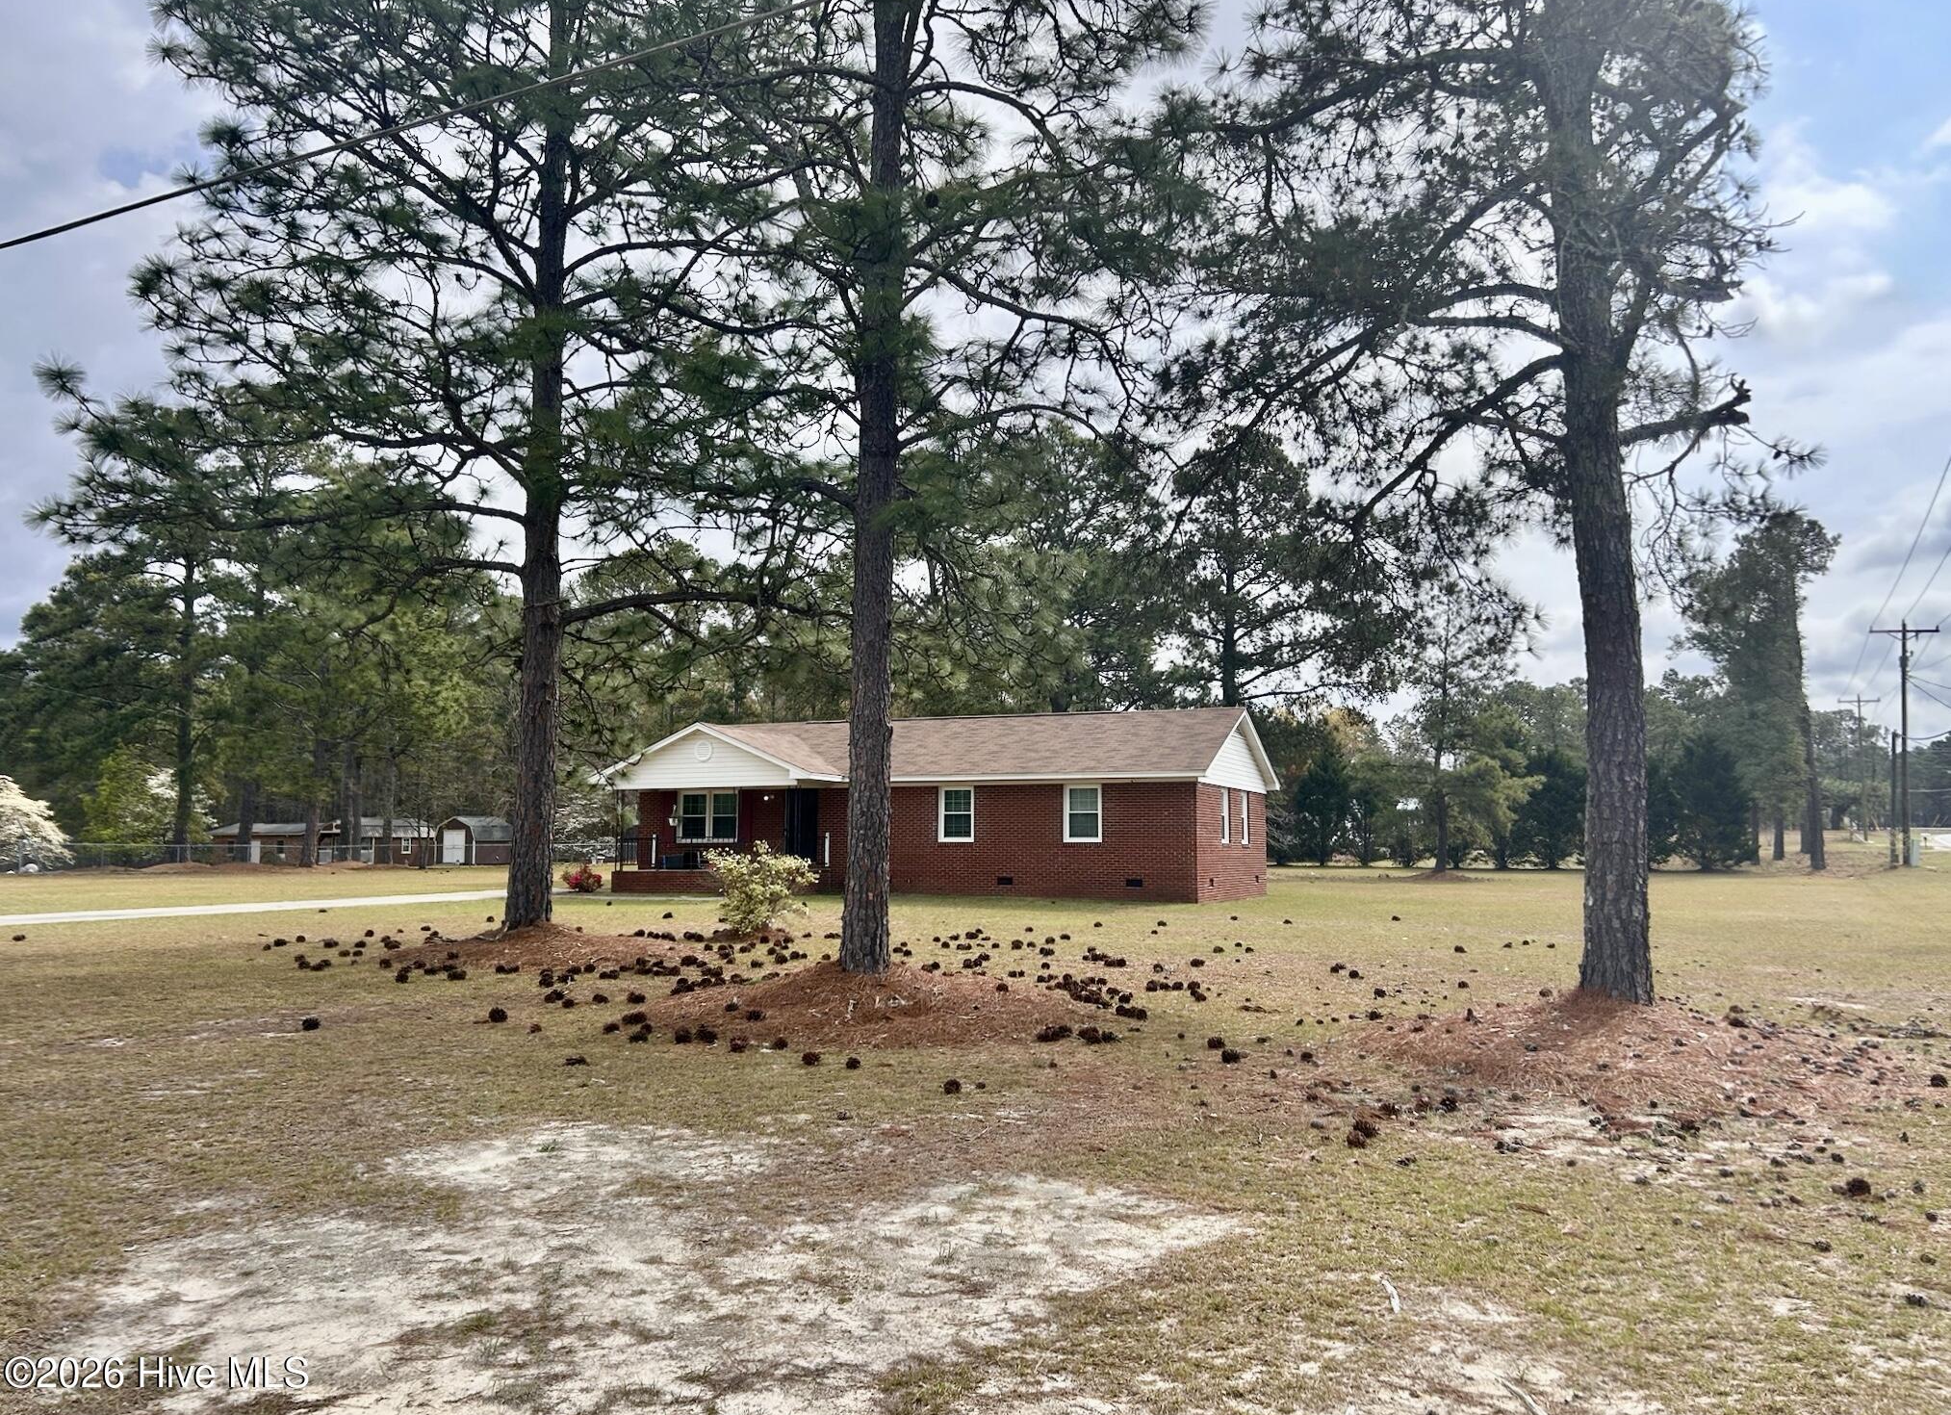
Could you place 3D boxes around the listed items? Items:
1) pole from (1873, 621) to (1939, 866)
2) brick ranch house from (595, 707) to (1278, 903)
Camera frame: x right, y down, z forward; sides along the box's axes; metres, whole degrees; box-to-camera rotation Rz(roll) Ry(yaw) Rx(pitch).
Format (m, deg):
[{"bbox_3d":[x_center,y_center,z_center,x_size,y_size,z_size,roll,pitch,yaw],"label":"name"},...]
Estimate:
[{"bbox_3d":[39.669,1.560,62.500,2.450,10.375,0.380,-3,-6,27],"label":"pole"},{"bbox_3d":[-0.996,2.727,40.677,16.940,4.900,9.370,-2,-6,25],"label":"brick ranch house"}]

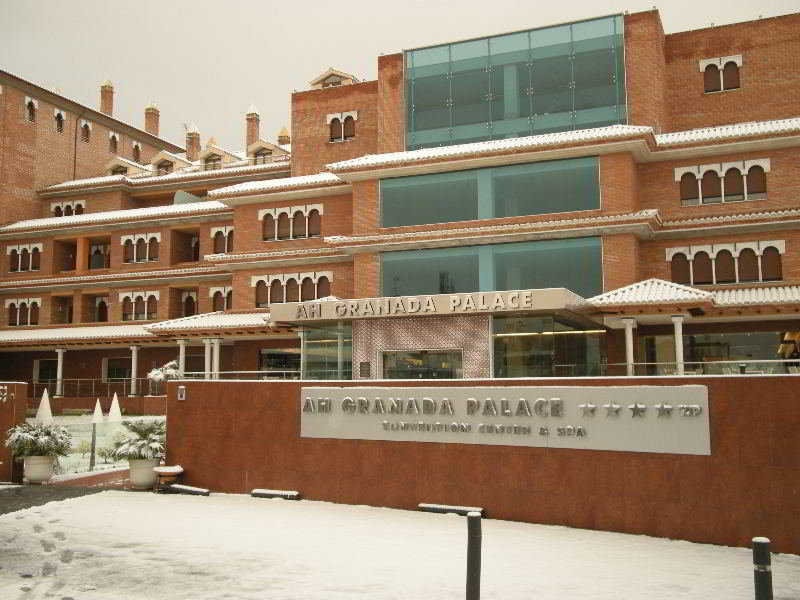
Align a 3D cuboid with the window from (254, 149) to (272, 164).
[{"bbox_3d":[-8.100,-8.501,51.091,1.150,1.060,0.250,-3,-7,21],"label":"window"}]

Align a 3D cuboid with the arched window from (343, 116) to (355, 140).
[{"bbox_3d":[-2.263,-7.838,39.217,0.555,1.161,0.250,-3,-7,22],"label":"arched window"}]

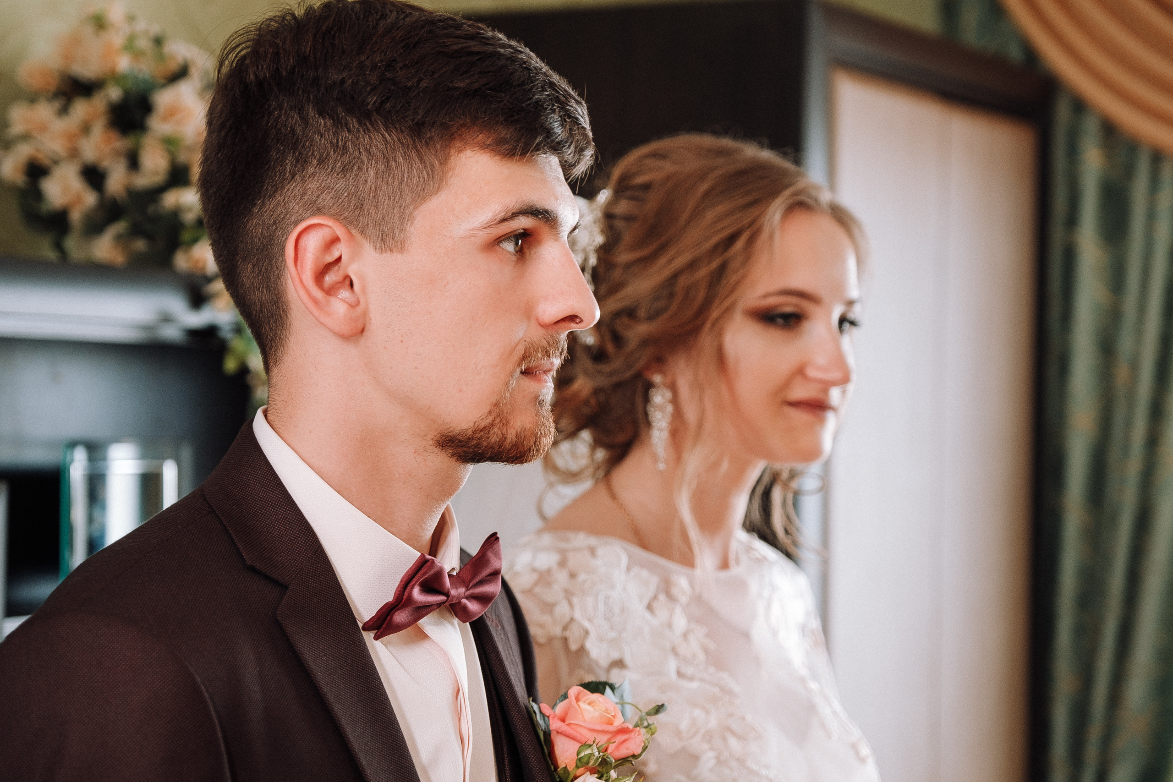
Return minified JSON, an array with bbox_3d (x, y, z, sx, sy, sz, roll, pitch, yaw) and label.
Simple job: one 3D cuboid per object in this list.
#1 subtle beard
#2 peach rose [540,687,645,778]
[{"bbox_3d":[-0.043,0.004,1.475,0.062,0.071,0.084,1,1,20],"label":"subtle beard"},{"bbox_3d":[0.004,0.188,1.485,0.056,0.050,0.055,-7,26,-40],"label":"peach rose"}]

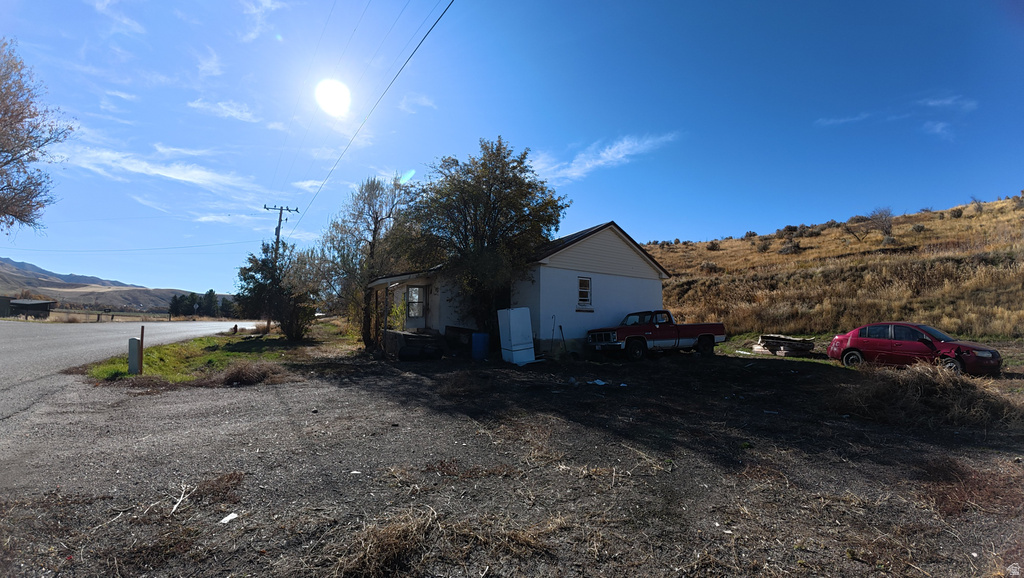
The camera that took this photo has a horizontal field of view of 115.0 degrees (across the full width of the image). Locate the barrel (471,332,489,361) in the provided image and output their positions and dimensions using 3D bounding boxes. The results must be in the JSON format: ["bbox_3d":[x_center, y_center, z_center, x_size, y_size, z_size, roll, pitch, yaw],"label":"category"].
[{"bbox_3d":[-1.119,1.925,11.028,0.590,0.900,0.590,1,-5,0],"label":"barrel"}]

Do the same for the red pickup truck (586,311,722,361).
[{"bbox_3d":[5.782,1.785,13.102,5.350,1.840,2.020,2,-5,-21],"label":"red pickup truck"}]

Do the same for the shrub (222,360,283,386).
[{"bbox_3d":[-5.919,1.841,7.318,1.300,0.530,1.100,1,-5,0],"label":"shrub"}]

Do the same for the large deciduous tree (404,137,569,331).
[{"bbox_3d":[-0.983,-1.670,13.282,6.200,8.800,5.800,1,-5,0],"label":"large deciduous tree"}]

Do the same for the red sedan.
[{"bbox_3d":[13.732,1.910,11.342,1.720,1.470,4.450,4,-6,-35],"label":"red sedan"}]

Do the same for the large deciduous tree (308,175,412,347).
[{"bbox_3d":[-7.188,-1.227,15.749,4.800,8.100,4.600,1,-5,0],"label":"large deciduous tree"}]

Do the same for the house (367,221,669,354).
[{"bbox_3d":[0.153,0.007,17.635,13.800,6.100,9.000,3,-5,-31],"label":"house"}]

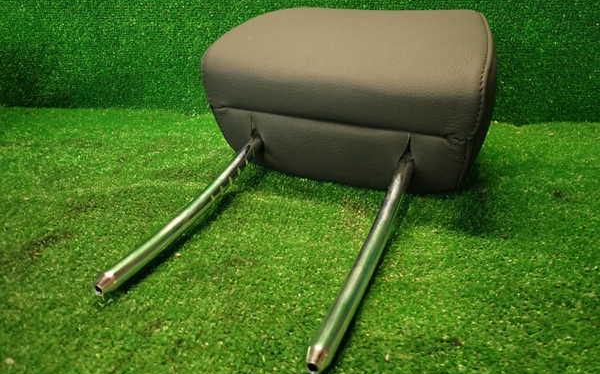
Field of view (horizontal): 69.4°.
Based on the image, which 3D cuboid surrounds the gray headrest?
[{"bbox_3d":[0.064,-0.096,0.455,0.255,0.140,0.195,11,39,23],"label":"gray headrest"}]

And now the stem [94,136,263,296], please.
[{"bbox_3d":[-0.082,0.014,0.346,0.013,0.025,0.208,11,38,23],"label":"stem"}]

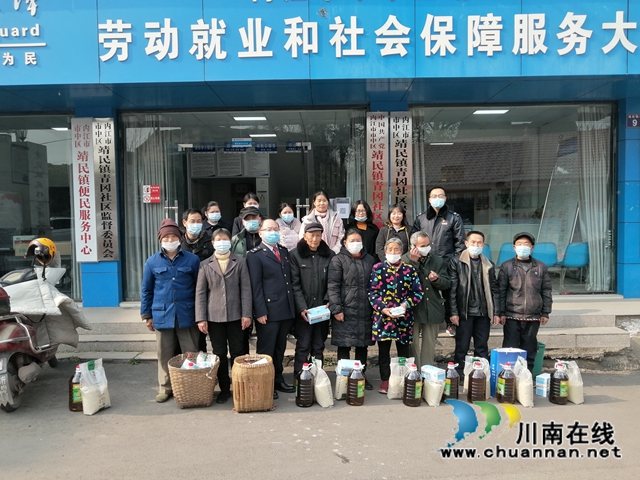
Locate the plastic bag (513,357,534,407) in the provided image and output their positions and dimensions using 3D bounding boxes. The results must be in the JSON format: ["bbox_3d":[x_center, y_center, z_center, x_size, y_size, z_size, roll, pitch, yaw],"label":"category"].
[{"bbox_3d":[1.864,1.282,4.561,0.120,0.420,0.200,-2,3,-28],"label":"plastic bag"}]

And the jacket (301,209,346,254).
[{"bbox_3d":[0.029,-0.006,5.765,0.500,0.660,0.280,-1,4,-2],"label":"jacket"}]

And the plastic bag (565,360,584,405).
[{"bbox_3d":[2.213,1.224,4.343,0.170,0.350,0.120,1,4,20],"label":"plastic bag"}]

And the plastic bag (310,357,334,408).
[{"bbox_3d":[0.027,1.261,4.450,0.210,0.400,0.140,-3,3,-37],"label":"plastic bag"}]

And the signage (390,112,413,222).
[{"bbox_3d":[1.155,-0.782,7.094,0.310,2.038,0.050,-1,2,0],"label":"signage"}]

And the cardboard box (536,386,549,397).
[{"bbox_3d":[2.177,1.438,4.829,0.100,0.100,0.180,1,4,45],"label":"cardboard box"}]

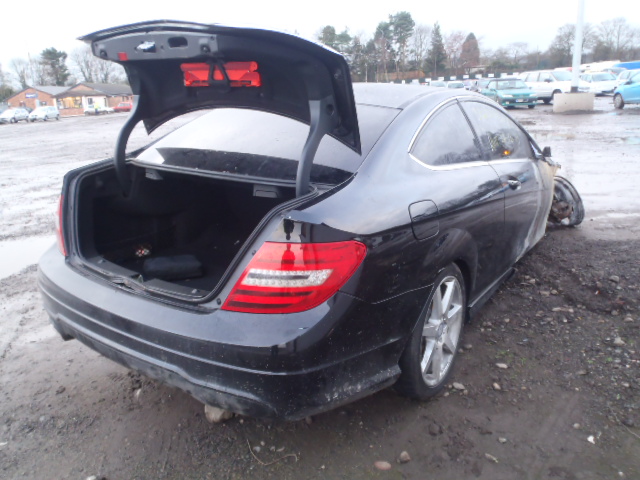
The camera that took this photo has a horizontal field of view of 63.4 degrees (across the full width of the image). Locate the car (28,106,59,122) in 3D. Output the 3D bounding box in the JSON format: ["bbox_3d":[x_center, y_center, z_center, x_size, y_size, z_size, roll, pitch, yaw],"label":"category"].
[{"bbox_3d":[-28.100,-12.930,53.000,1.690,1.470,3.950,-5,16,-7],"label":"car"}]

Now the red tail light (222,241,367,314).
[{"bbox_3d":[-0.090,0.109,1.704,0.360,0.255,0.340,7,17,26],"label":"red tail light"}]

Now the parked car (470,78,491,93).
[{"bbox_3d":[10.321,-9.386,32.679,1.720,1.430,4.200,-3,16,1],"label":"parked car"}]

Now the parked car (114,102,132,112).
[{"bbox_3d":[-28.061,-18.684,73.000,4.000,1.400,1.680,-3,16,1],"label":"parked car"}]

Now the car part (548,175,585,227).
[{"bbox_3d":[2.250,-0.356,4.720,0.240,0.480,0.450,-16,18,-8],"label":"car part"}]

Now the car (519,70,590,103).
[{"bbox_3d":[12.063,-8.154,27.726,1.740,1.620,4.350,-7,17,-13],"label":"car"}]

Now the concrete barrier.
[{"bbox_3d":[10.220,-5.559,20.830,1.480,0.730,0.750,3,17,21],"label":"concrete barrier"}]

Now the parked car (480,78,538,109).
[{"bbox_3d":[9.550,-7.480,26.400,1.690,1.370,4.100,-2,16,5],"label":"parked car"}]

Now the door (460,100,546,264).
[{"bbox_3d":[1.231,-0.377,3.332,0.300,1.060,1.480,12,20,33],"label":"door"}]

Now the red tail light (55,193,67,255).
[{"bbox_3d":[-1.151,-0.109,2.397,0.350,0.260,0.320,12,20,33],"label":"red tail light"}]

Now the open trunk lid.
[{"bbox_3d":[-0.504,-0.514,2.091,1.310,0.680,0.570,10,19,34],"label":"open trunk lid"}]

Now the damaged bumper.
[{"bbox_3d":[-0.532,0.281,2.241,1.760,0.500,0.780,12,20,33],"label":"damaged bumper"}]

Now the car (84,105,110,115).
[{"bbox_3d":[-29.950,-17.645,70.000,4.100,1.420,1.700,-6,16,-7],"label":"car"}]

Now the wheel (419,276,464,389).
[{"bbox_3d":[0.478,0.394,2.368,0.200,0.490,0.490,12,20,33],"label":"wheel"}]

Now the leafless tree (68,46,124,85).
[{"bbox_3d":[-37.799,-27.480,88.890,8.800,10.800,7.920,-11,18,-25],"label":"leafless tree"}]

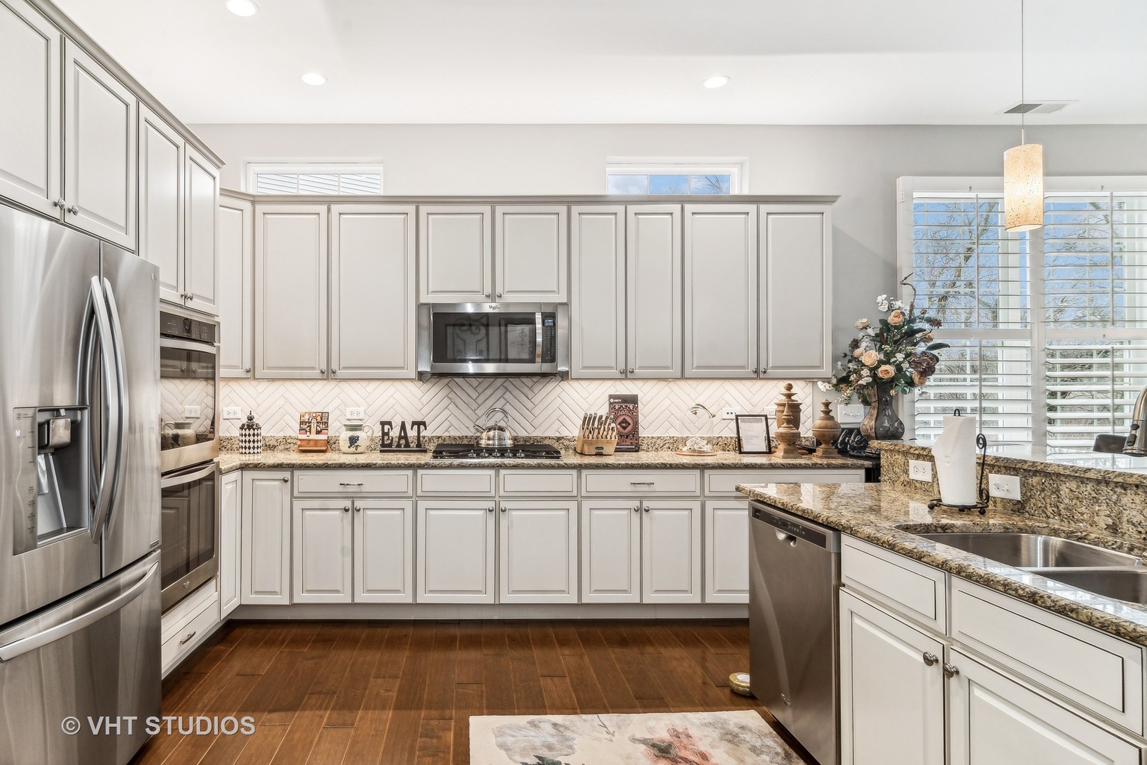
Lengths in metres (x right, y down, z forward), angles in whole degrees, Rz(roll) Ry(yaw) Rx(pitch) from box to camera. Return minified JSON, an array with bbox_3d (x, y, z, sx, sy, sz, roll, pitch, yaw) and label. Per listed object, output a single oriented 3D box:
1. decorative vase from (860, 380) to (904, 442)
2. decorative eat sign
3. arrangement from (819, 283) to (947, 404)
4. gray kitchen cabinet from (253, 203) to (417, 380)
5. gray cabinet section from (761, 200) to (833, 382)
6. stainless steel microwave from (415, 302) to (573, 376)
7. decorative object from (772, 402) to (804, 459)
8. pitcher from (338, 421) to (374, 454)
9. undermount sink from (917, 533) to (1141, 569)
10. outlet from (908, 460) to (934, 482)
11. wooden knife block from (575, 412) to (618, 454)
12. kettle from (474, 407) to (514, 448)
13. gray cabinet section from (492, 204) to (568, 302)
[{"bbox_3d":[1.400,0.122,2.600,0.197,0.275,0.190,0,0,0],"label":"decorative vase"},{"bbox_3d":[-1.073,0.343,3.635,0.302,0.195,0.055,0,-1,0],"label":"decorative eat sign"},{"bbox_3d":[1.352,-0.170,2.510,0.530,0.520,0.430,0,-1,6],"label":"arrangement"},{"bbox_3d":[-1.455,-0.565,3.600,0.990,1.070,0.320,0,0,0],"label":"gray kitchen cabinet"},{"bbox_3d":[1.340,-0.549,3.615,0.442,1.044,0.330,0,0,0],"label":"gray cabinet section"},{"bbox_3d":[-0.495,-0.255,3.600,0.880,0.435,0.400,0,-1,0],"label":"stainless steel microwave"},{"bbox_3d":[1.288,0.280,3.430,0.160,0.345,0.160,0,0,0],"label":"decorative object"},{"bbox_3d":[-1.385,0.351,3.650,0.215,0.207,0.175,0,0,0],"label":"pitcher"},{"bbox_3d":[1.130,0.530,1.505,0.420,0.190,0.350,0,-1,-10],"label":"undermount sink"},{"bbox_3d":[1.312,0.334,2.165,0.015,0.072,0.113,0,-1,-10],"label":"outlet"},{"bbox_3d":[0.148,0.316,3.630,0.230,0.270,0.160,0,0,-6],"label":"wooden knife block"},{"bbox_3d":[-0.488,0.272,3.500,0.245,0.250,0.210,0,-1,-3],"label":"kettle"},{"bbox_3d":[-0.253,-0.774,3.615,0.442,0.583,0.330,0,0,0],"label":"gray cabinet section"}]

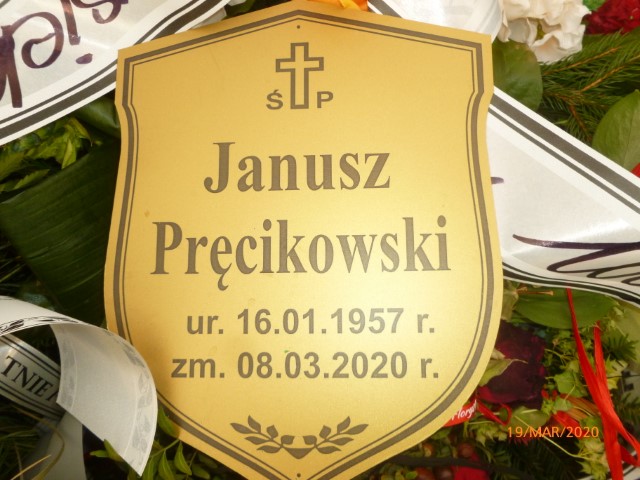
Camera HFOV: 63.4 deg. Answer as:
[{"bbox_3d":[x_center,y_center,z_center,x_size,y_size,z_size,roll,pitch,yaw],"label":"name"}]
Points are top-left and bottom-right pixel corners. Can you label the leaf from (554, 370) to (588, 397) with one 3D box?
[{"bbox_3d":[0.187,0.107,0.385,0.025,0.009,0.021,0,67,0],"label":"leaf"}]

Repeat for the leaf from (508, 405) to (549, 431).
[{"bbox_3d":[0.154,0.131,0.380,0.031,0.009,0.019,0,63,0],"label":"leaf"}]

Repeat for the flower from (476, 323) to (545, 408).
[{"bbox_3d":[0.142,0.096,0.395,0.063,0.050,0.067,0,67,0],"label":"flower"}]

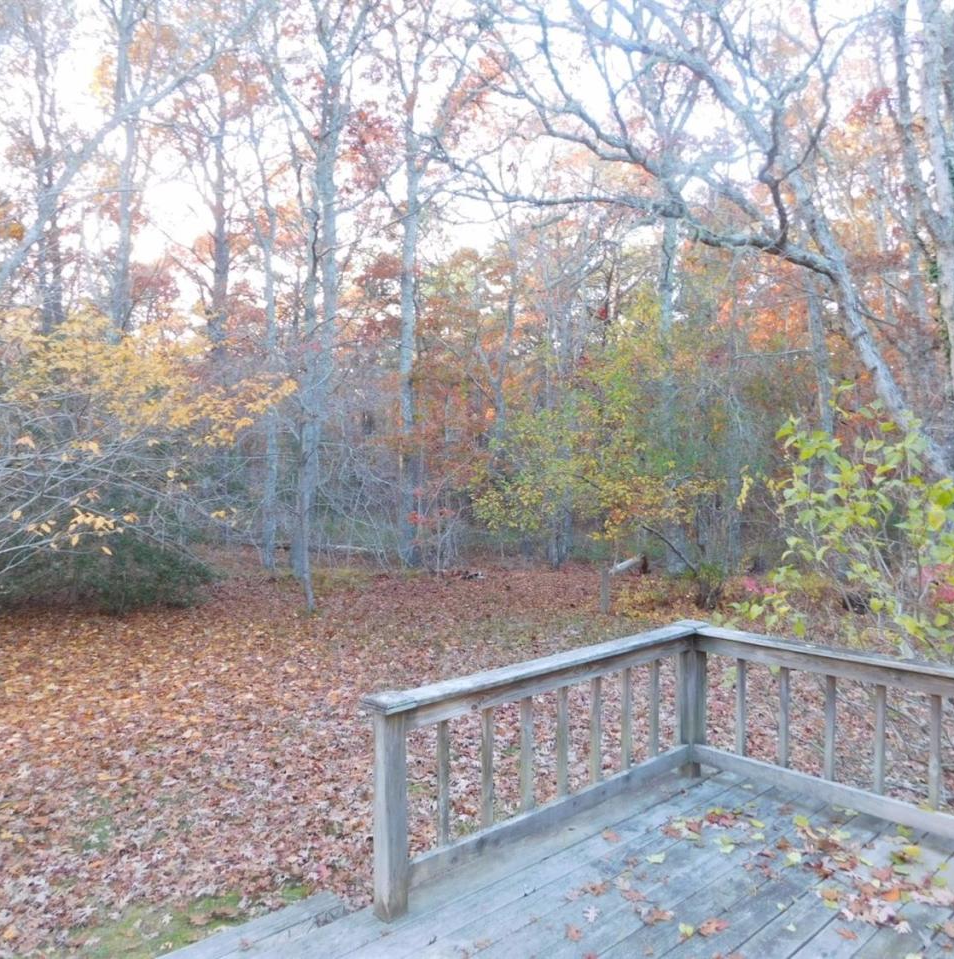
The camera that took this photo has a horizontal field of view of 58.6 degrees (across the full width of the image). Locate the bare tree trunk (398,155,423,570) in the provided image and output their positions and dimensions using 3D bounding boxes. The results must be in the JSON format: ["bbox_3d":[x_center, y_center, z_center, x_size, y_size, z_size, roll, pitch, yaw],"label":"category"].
[{"bbox_3d":[-1.205,-2.100,15.400,0.420,7.360,0.400,0,1,0],"label":"bare tree trunk"}]

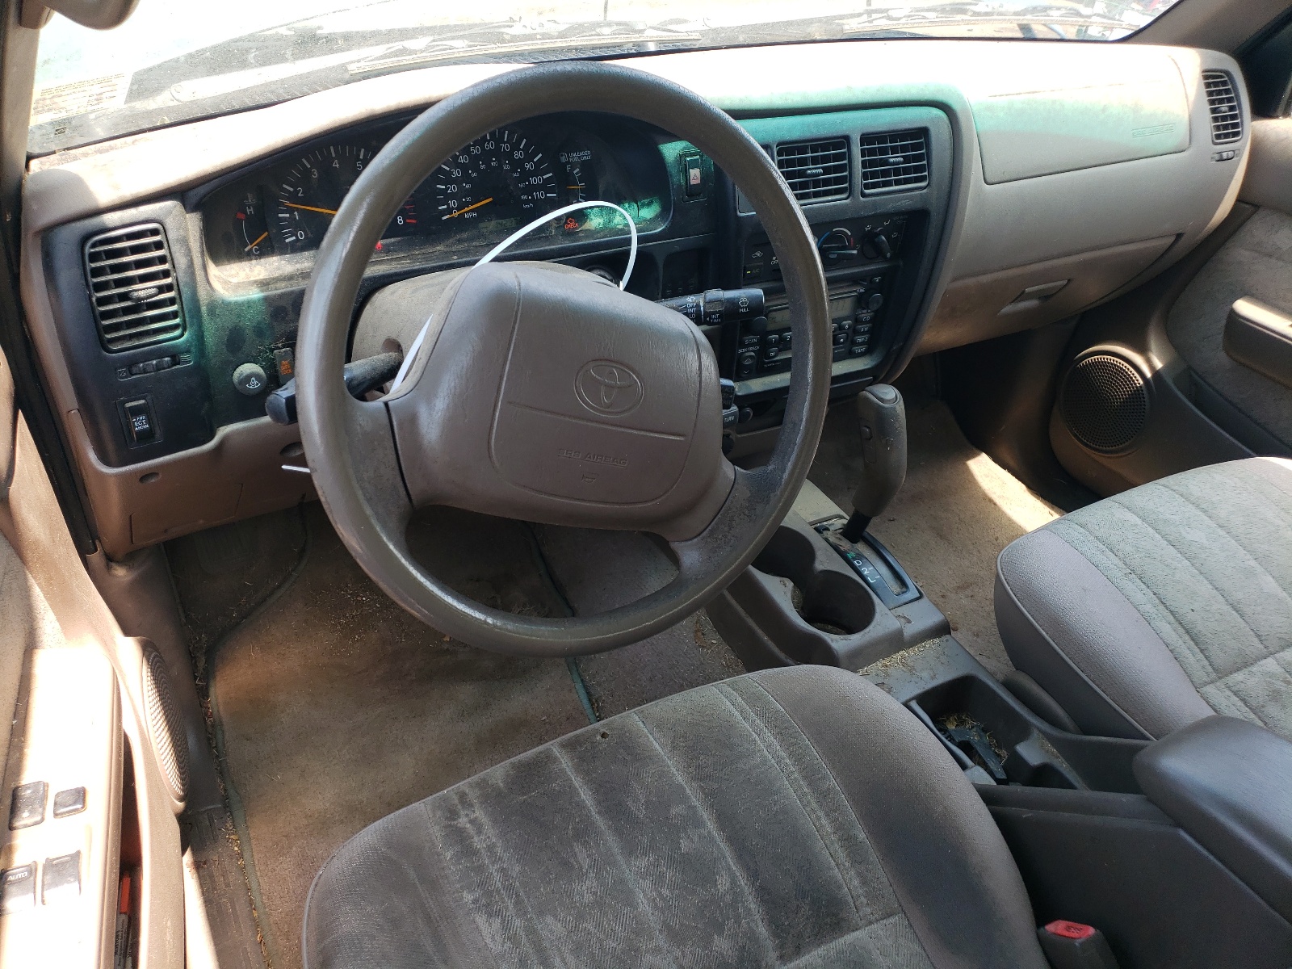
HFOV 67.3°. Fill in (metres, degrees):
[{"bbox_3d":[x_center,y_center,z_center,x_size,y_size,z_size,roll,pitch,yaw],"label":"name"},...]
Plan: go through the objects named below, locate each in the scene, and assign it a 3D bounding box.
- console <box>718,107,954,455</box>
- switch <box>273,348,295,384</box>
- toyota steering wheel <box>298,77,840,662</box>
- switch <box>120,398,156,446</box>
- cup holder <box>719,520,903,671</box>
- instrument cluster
[{"bbox_3d":[0.190,-0.236,1.046,0.315,0.310,0.100,-14,17,-28],"label":"console"},{"bbox_3d":[-0.281,-0.092,0.752,0.015,0.030,0.012,-14,17,-28],"label":"switch"},{"bbox_3d":[-0.041,-0.074,0.658,0.387,0.387,0.115,9,8,-33],"label":"toyota steering wheel"},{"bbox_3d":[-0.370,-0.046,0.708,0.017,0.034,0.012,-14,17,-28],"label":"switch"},{"bbox_3d":[0.161,0.120,1.018,0.105,0.080,0.200,-14,42,-28],"label":"cup holder"},{"bbox_3d":[-0.163,-0.250,0.804,0.390,0.118,0.070,-15,25,-24],"label":"instrument cluster"}]

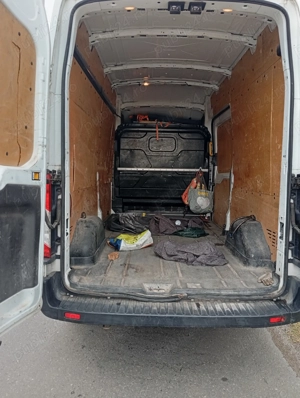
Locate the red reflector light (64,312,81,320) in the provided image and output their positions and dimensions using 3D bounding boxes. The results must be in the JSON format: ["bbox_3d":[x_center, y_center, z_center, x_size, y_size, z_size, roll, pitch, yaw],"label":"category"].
[{"bbox_3d":[-0.503,0.767,2.180,0.107,0.034,0.020,2,5,13],"label":"red reflector light"}]

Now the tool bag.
[{"bbox_3d":[0.850,-0.075,5.600,0.390,0.660,0.200,1,5,0],"label":"tool bag"}]

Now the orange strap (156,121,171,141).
[{"bbox_3d":[0.228,-1.157,5.640,0.230,0.330,0.070,1,5,0],"label":"orange strap"}]

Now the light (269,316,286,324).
[{"bbox_3d":[0.833,0.792,2.180,0.107,0.034,0.020,0,5,-13],"label":"light"}]

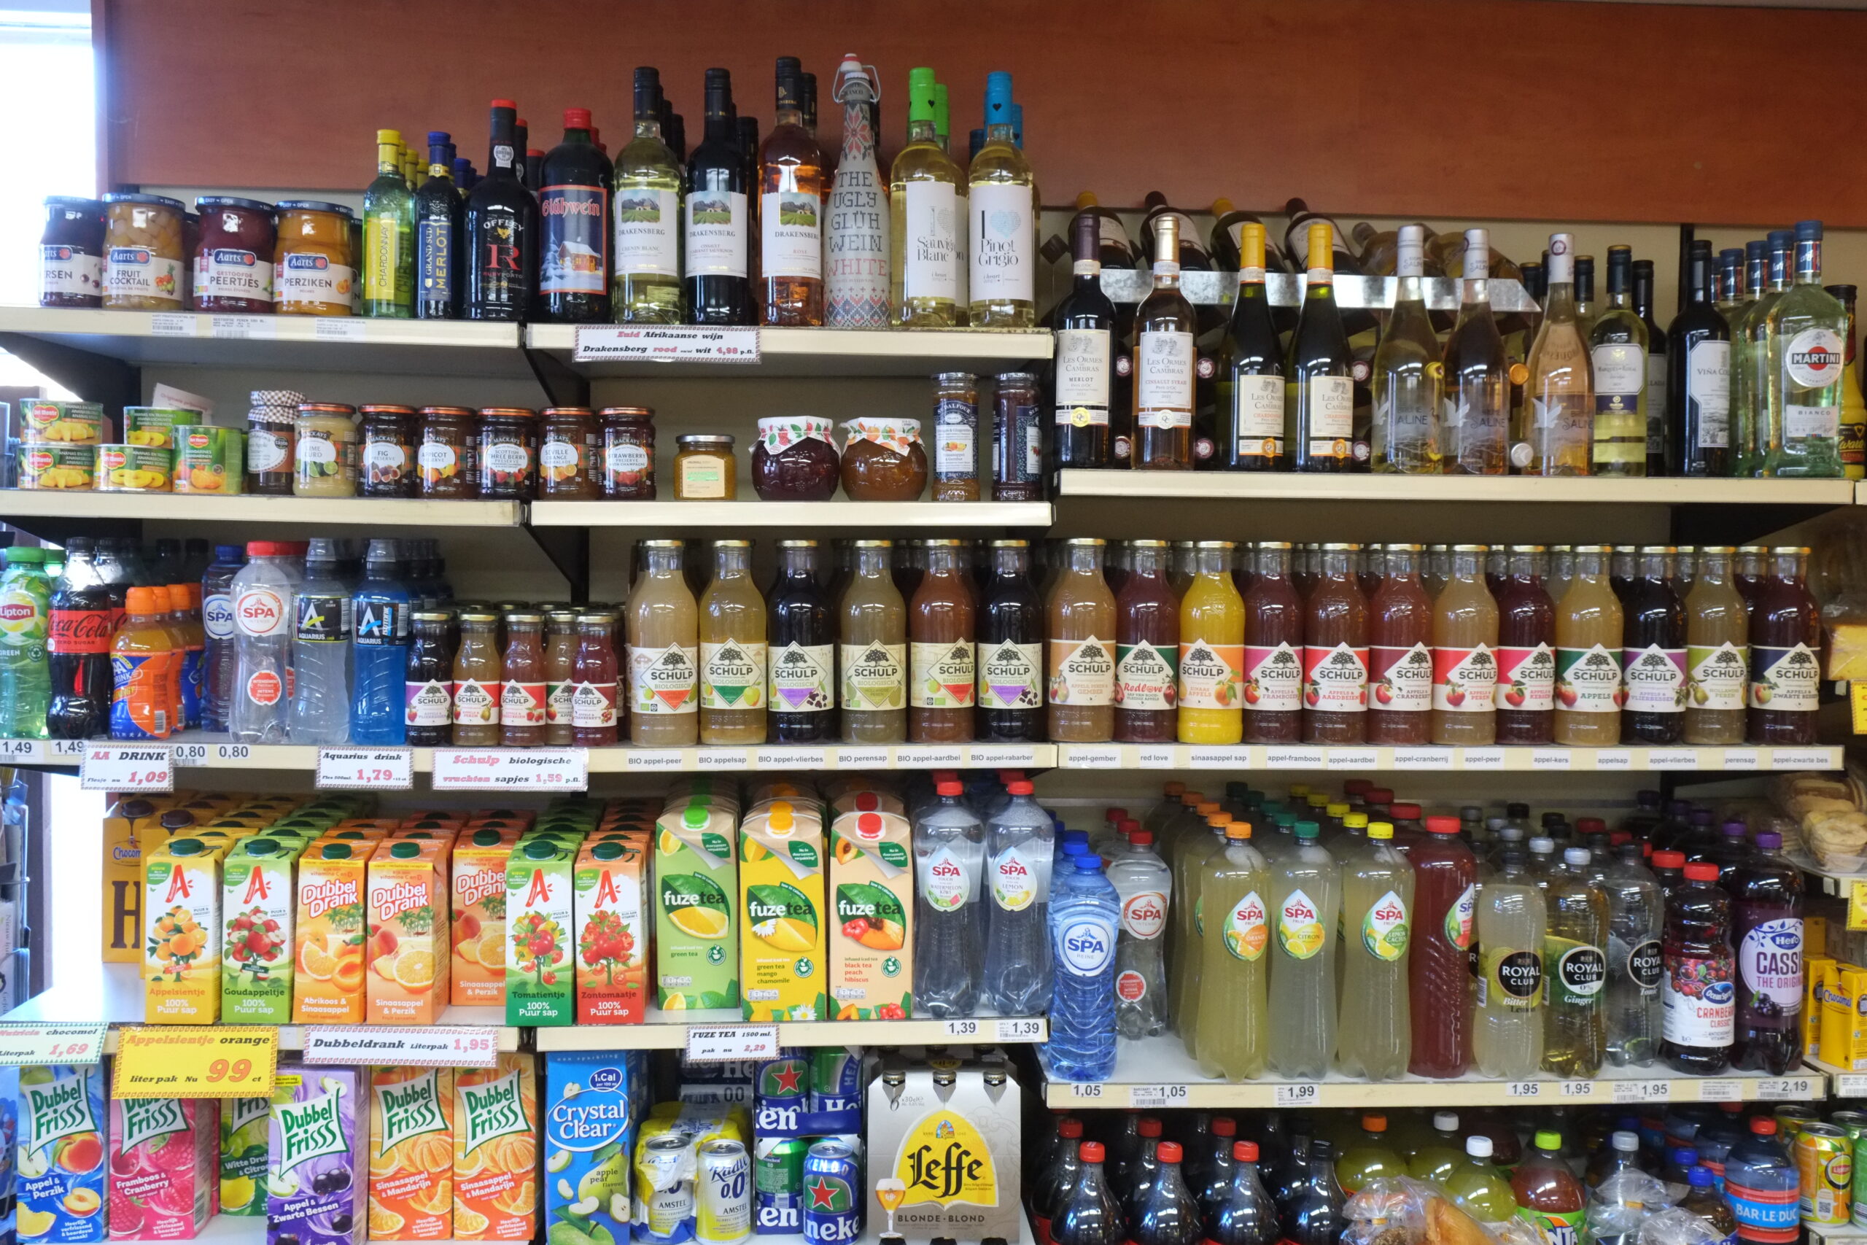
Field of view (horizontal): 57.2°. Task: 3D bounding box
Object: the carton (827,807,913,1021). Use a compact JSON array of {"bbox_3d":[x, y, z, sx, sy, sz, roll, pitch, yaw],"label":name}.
[{"bbox_3d":[-0.076,0.354,2.087,0.098,0.246,0.072,0,3,-4],"label":"carton"}]

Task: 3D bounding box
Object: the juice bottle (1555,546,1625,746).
[{"bbox_3d":[0.823,0.027,2.145,0.077,0.248,0.077,1,3,4],"label":"juice bottle"}]

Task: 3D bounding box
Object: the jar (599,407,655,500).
[{"bbox_3d":[-0.365,-0.201,2.040,0.066,0.109,0.066,0,3,-10],"label":"jar"}]

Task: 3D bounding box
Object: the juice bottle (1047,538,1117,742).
[{"bbox_3d":[0.185,0.021,2.121,0.081,0.251,0.081,0,3,0],"label":"juice bottle"}]

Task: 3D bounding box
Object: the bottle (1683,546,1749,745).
[{"bbox_3d":[0.989,0.028,2.165,0.077,0.248,0.077,1,3,3],"label":"bottle"}]

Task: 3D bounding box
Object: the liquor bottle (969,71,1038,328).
[{"bbox_3d":[0.083,-0.507,2.056,0.078,0.295,0.078,0,3,0],"label":"liquor bottle"}]

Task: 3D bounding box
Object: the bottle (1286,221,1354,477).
[{"bbox_3d":[0.471,-0.333,2.080,0.078,0.297,0.078,0,3,-10],"label":"bottle"}]

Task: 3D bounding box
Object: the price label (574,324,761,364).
[{"bbox_3d":[-0.312,-0.326,2.009,0.218,0.041,0.004,0,4,-3],"label":"price label"}]

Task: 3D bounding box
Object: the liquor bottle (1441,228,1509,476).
[{"bbox_3d":[0.676,-0.334,2.133,0.082,0.304,0.082,0,4,-3],"label":"liquor bottle"}]

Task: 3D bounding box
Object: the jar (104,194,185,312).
[{"bbox_3d":[-0.920,-0.430,1.996,0.087,0.125,0.087,0,3,-5],"label":"jar"}]

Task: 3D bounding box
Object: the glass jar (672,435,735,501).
[{"bbox_3d":[-0.274,-0.184,2.061,0.074,0.080,0.074,0,3,-6],"label":"glass jar"}]

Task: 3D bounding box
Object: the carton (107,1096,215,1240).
[{"bbox_3d":[-0.924,0.610,2.057,0.096,0.242,0.068,0,3,-3],"label":"carton"}]

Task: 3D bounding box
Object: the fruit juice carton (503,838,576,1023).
[{"bbox_3d":[-0.473,0.375,2.079,0.078,0.215,0.068,0,3,-3],"label":"fruit juice carton"}]

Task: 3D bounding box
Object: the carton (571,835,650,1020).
[{"bbox_3d":[-0.376,0.363,2.005,0.076,0.205,0.067,0,3,-4],"label":"carton"}]

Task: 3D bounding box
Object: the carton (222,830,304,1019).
[{"bbox_3d":[-0.795,0.365,2.040,0.076,0.210,0.067,0,3,-3],"label":"carton"}]

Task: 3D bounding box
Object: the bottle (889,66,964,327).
[{"bbox_3d":[-0.011,-0.510,2.054,0.077,0.299,0.077,-2,4,-40],"label":"bottle"}]

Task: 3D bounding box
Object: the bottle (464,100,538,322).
[{"bbox_3d":[-0.499,-0.472,1.985,0.081,0.263,0.081,-1,3,-14],"label":"bottle"}]

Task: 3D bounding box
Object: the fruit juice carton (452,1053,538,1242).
[{"bbox_3d":[-0.530,0.628,2.092,0.096,0.231,0.070,0,3,-3],"label":"fruit juice carton"}]

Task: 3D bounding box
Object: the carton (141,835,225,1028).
[{"bbox_3d":[-0.876,0.360,2.019,0.079,0.208,0.068,0,3,-4],"label":"carton"}]

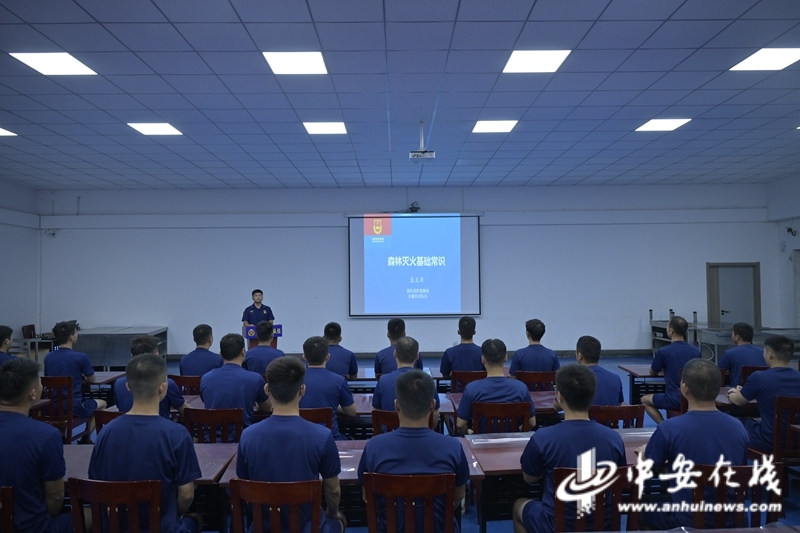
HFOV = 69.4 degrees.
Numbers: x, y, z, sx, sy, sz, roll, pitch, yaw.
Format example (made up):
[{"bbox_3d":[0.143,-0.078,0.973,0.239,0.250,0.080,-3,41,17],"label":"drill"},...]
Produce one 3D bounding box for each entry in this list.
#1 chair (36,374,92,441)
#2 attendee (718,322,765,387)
[{"bbox_3d":[-3.223,1.453,5.468,0.430,0.890,0.500,0,-2,0],"label":"chair"},{"bbox_3d":[3.294,1.204,5.770,0.520,1.320,0.760,0,-2,-17],"label":"attendee"}]

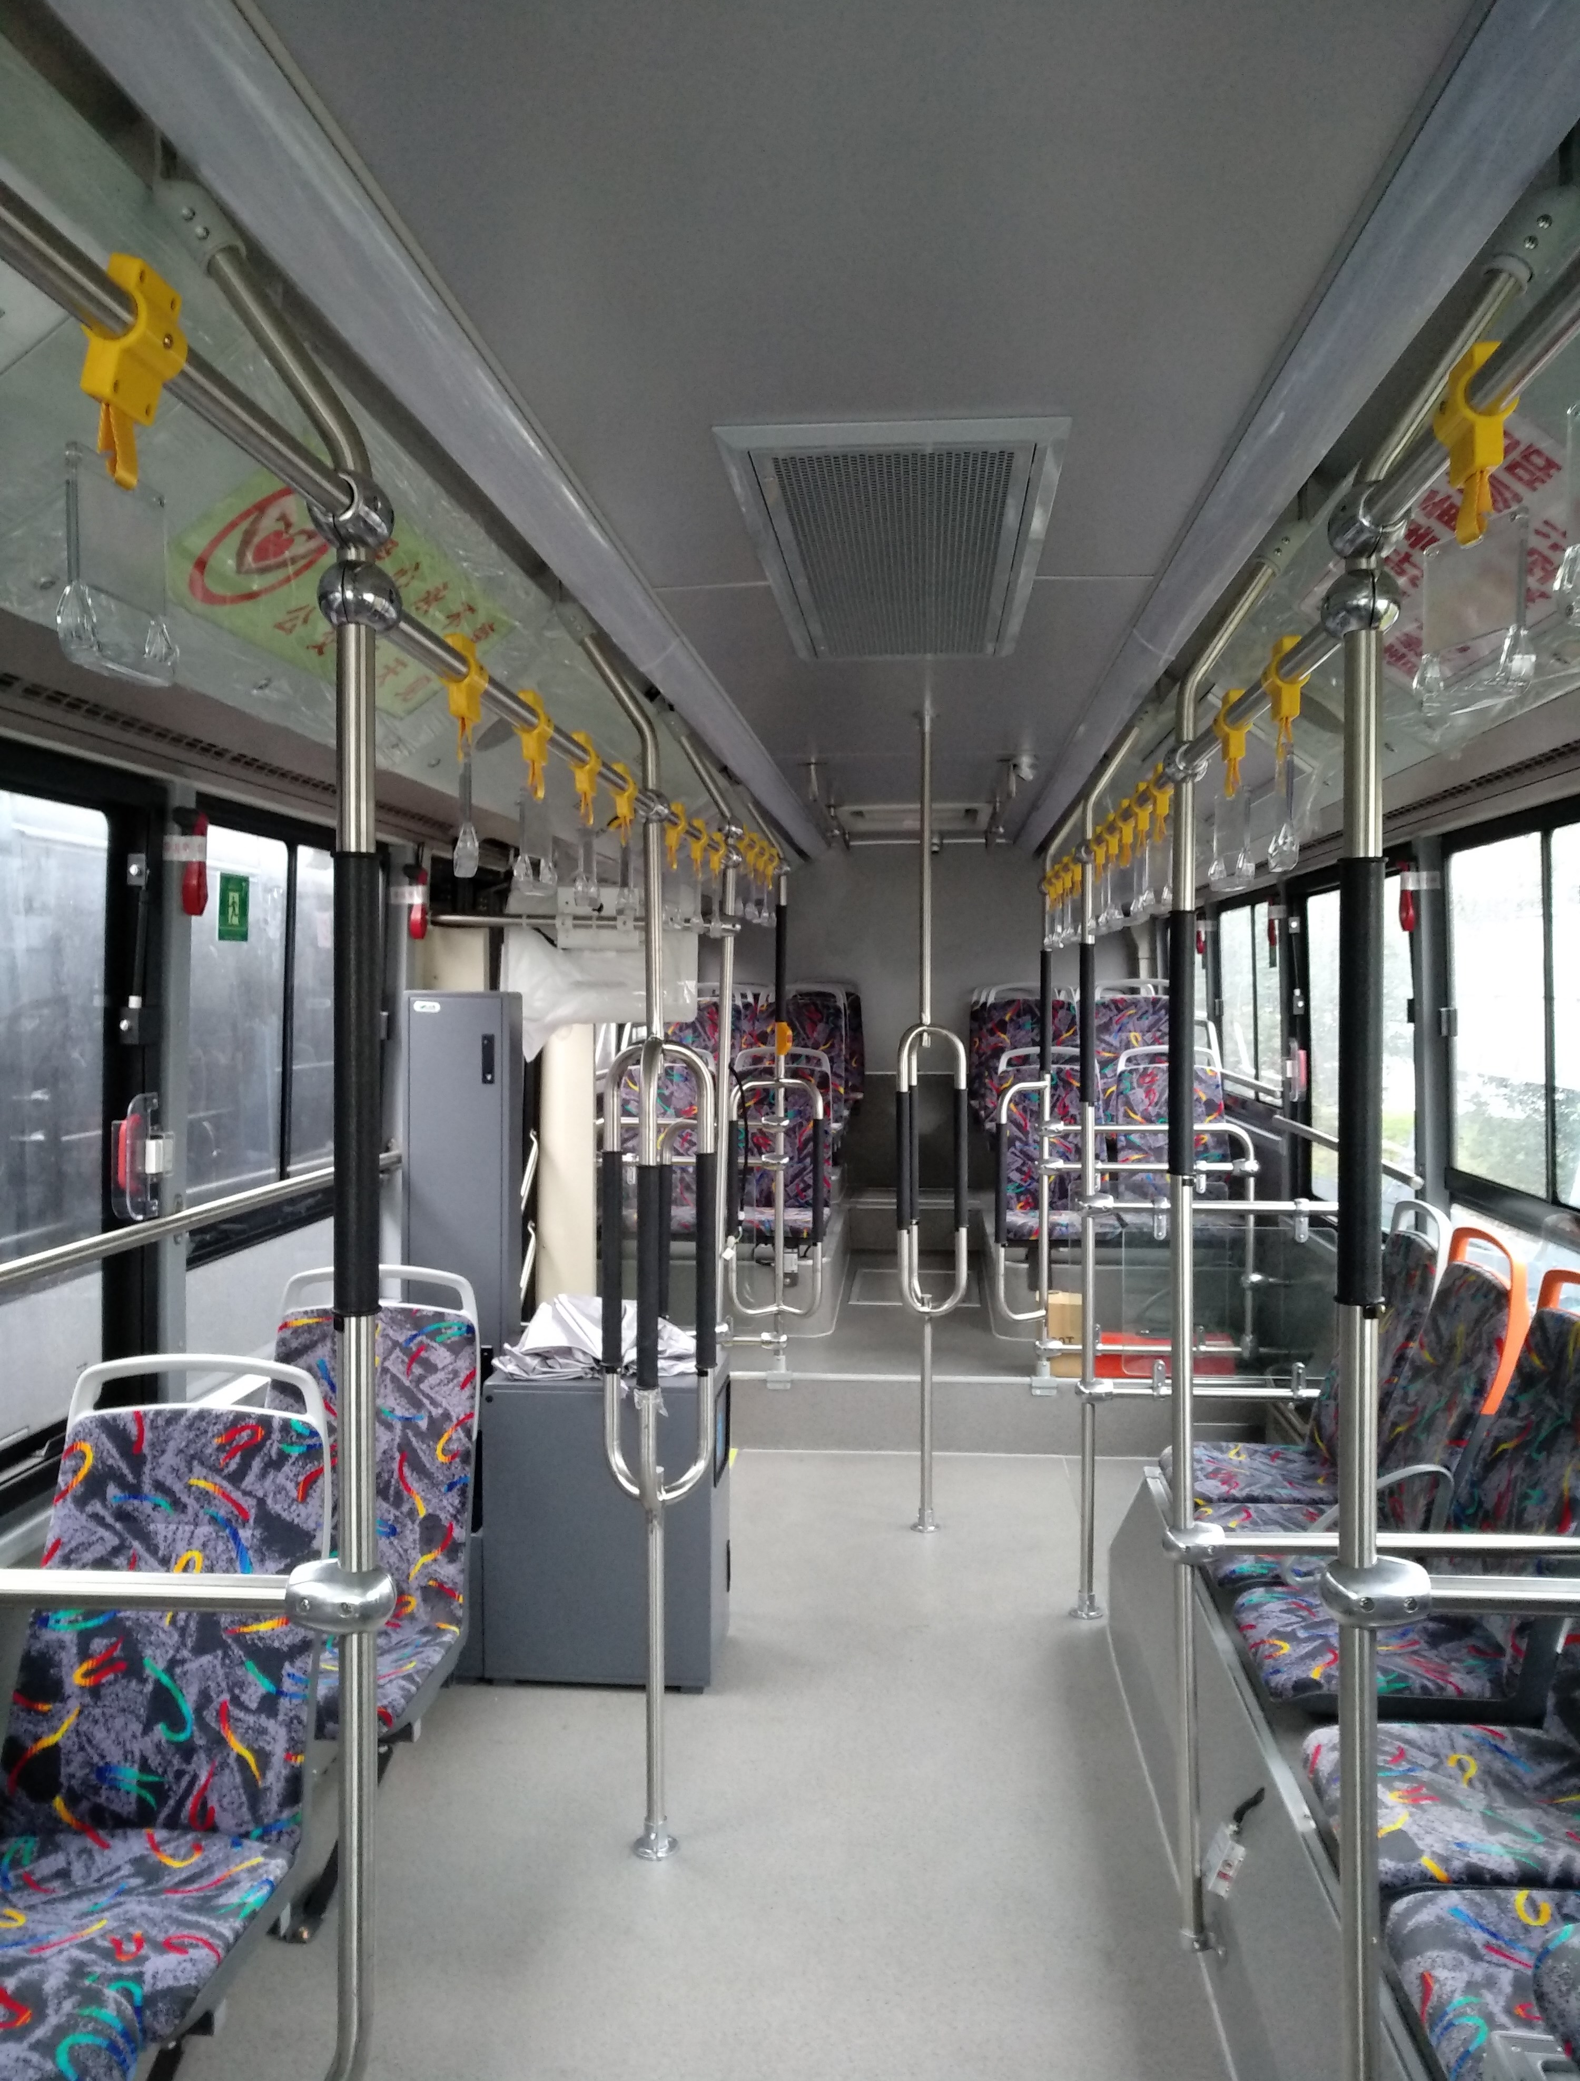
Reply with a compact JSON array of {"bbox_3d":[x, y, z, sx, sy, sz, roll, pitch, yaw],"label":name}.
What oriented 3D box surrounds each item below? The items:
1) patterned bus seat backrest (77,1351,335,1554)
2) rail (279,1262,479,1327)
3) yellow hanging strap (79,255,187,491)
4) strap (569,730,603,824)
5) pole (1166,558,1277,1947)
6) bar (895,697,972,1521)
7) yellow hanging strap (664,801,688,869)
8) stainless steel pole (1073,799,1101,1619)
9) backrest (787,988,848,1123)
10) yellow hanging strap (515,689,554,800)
[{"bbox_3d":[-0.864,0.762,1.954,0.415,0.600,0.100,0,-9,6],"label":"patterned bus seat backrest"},{"bbox_3d":[-0.799,0.492,2.600,0.380,0.120,0.050,0,-9,6],"label":"rail"},{"bbox_3d":[-0.414,-0.421,0.845,0.043,0.134,0.043,0,2,6],"label":"yellow hanging strap"},{"bbox_3d":[-0.303,-0.389,1.990,0.043,0.134,0.043,0,2,6],"label":"strap"},{"bbox_3d":[0.724,0.355,2.248,0.176,2.326,0.075,0,2,6],"label":"pole"},{"bbox_3d":[0.423,0.243,3.957,0.219,2.420,0.215,0,2,6],"label":"bar"},{"bbox_3d":[-0.231,-0.416,2.720,0.043,0.134,0.043,0,2,6],"label":"yellow hanging strap"},{"bbox_3d":[0.760,0.432,3.426,0.076,2.091,0.075,0,2,6],"label":"stainless steel pole"},{"bbox_3d":[0.063,0.074,5.792,0.410,0.620,0.100,0,-9,6],"label":"backrest"},{"bbox_3d":[-0.328,-0.378,1.715,0.043,0.134,0.043,0,2,6],"label":"yellow hanging strap"}]

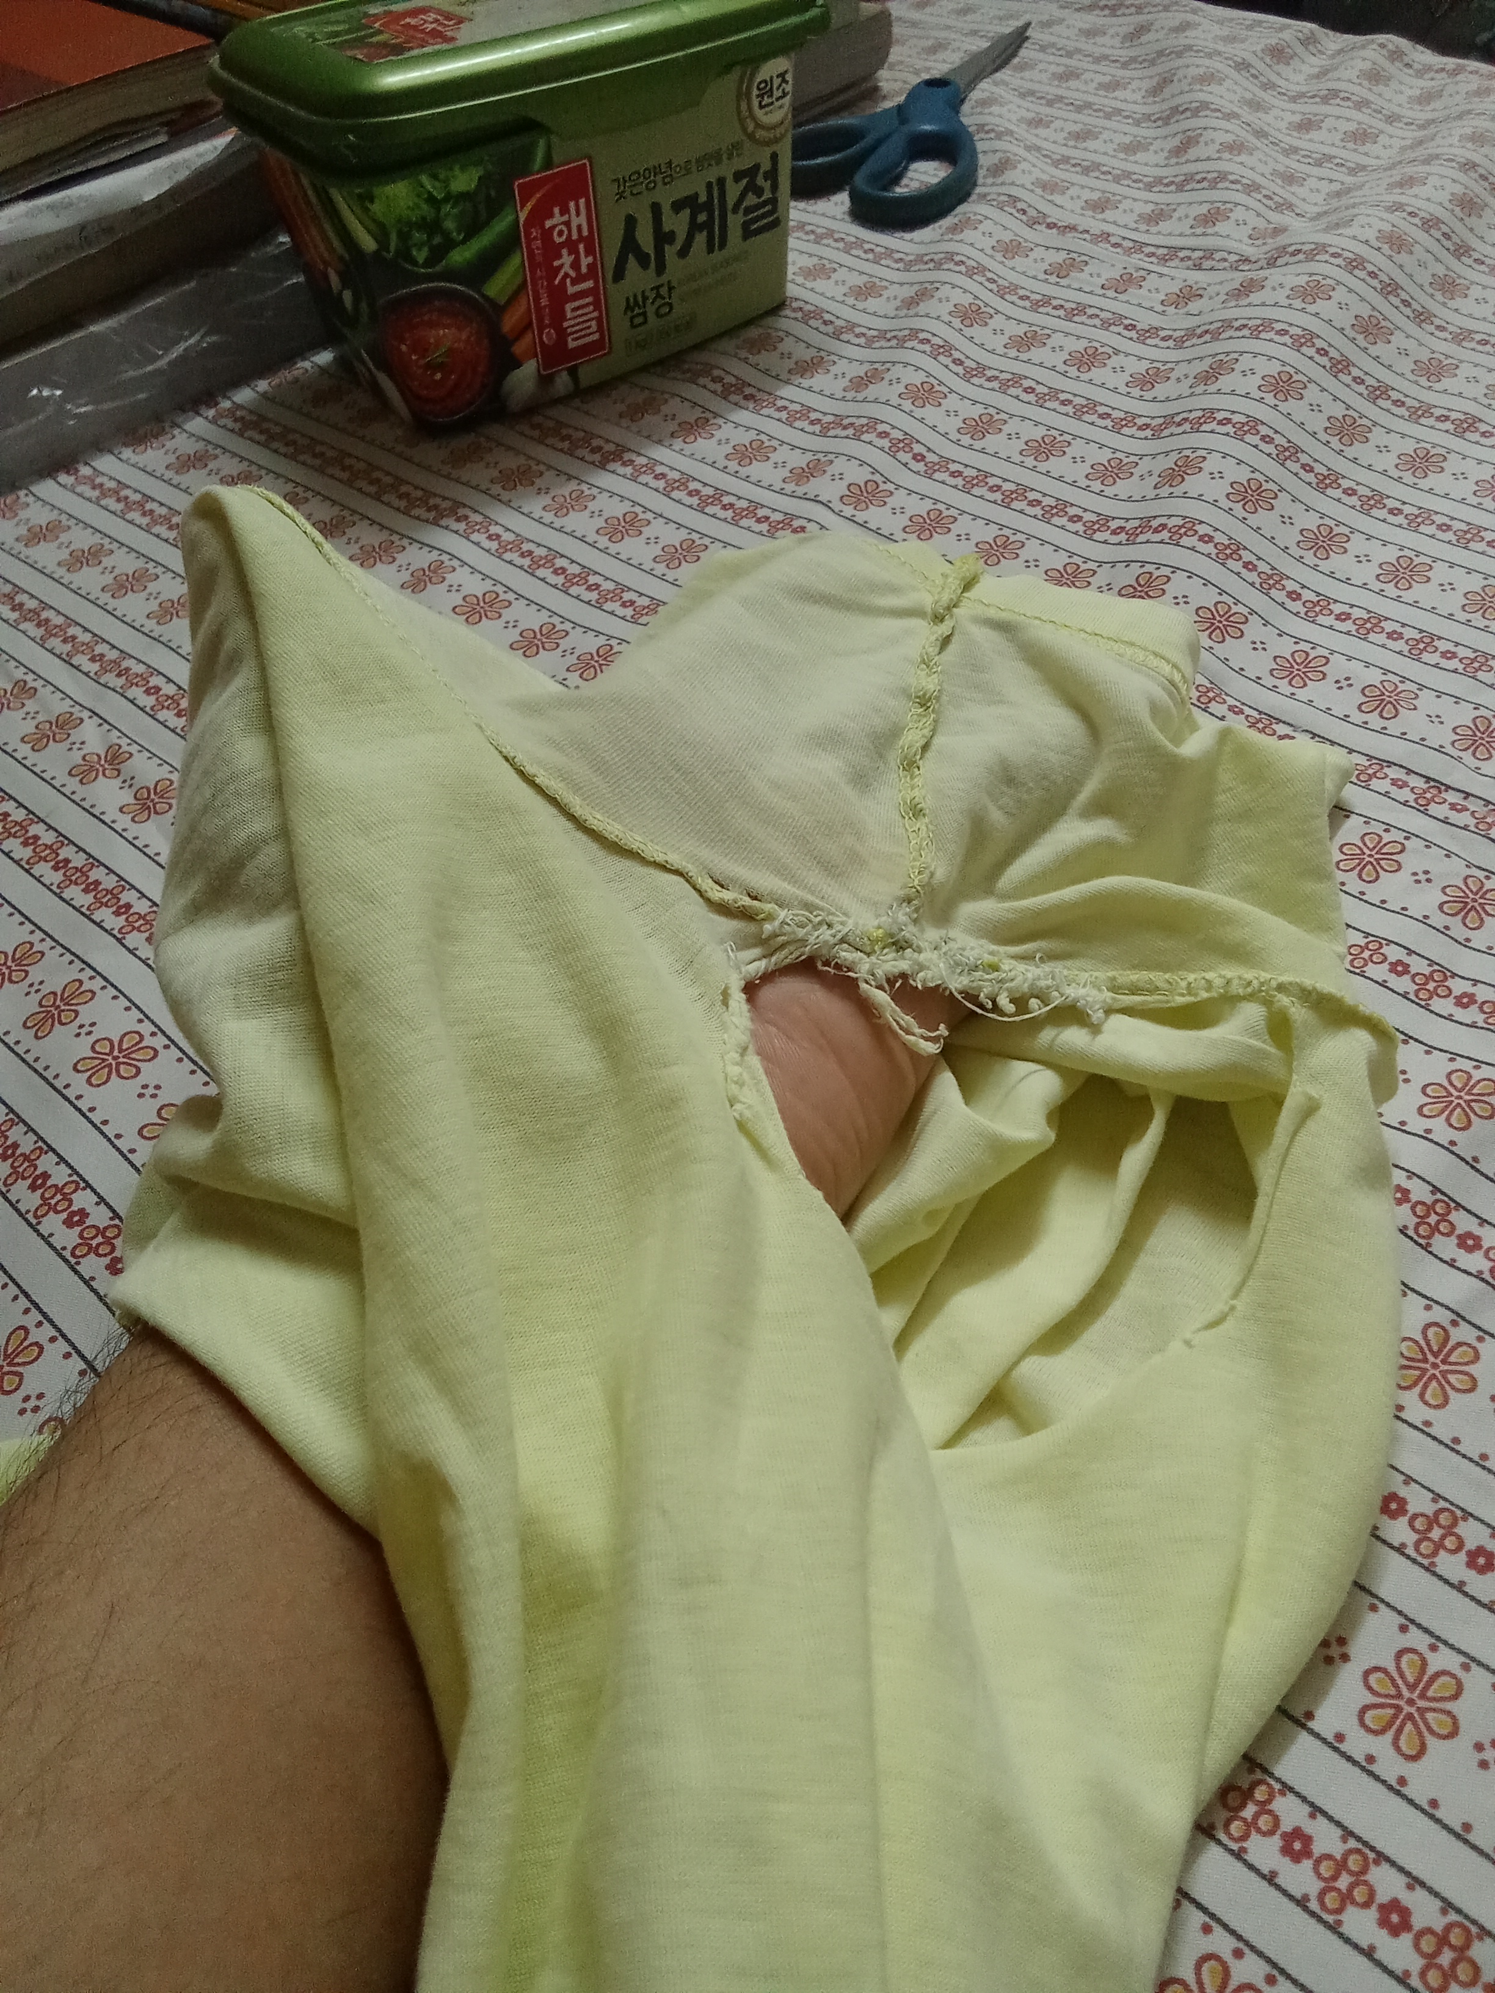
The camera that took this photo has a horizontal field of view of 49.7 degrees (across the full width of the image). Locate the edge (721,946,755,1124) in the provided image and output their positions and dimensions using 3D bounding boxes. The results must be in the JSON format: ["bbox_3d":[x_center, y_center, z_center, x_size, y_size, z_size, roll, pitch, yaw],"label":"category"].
[{"bbox_3d":[-0.002,0.007,0.290,0.006,0.011,0.033,-3,48,2],"label":"edge"}]

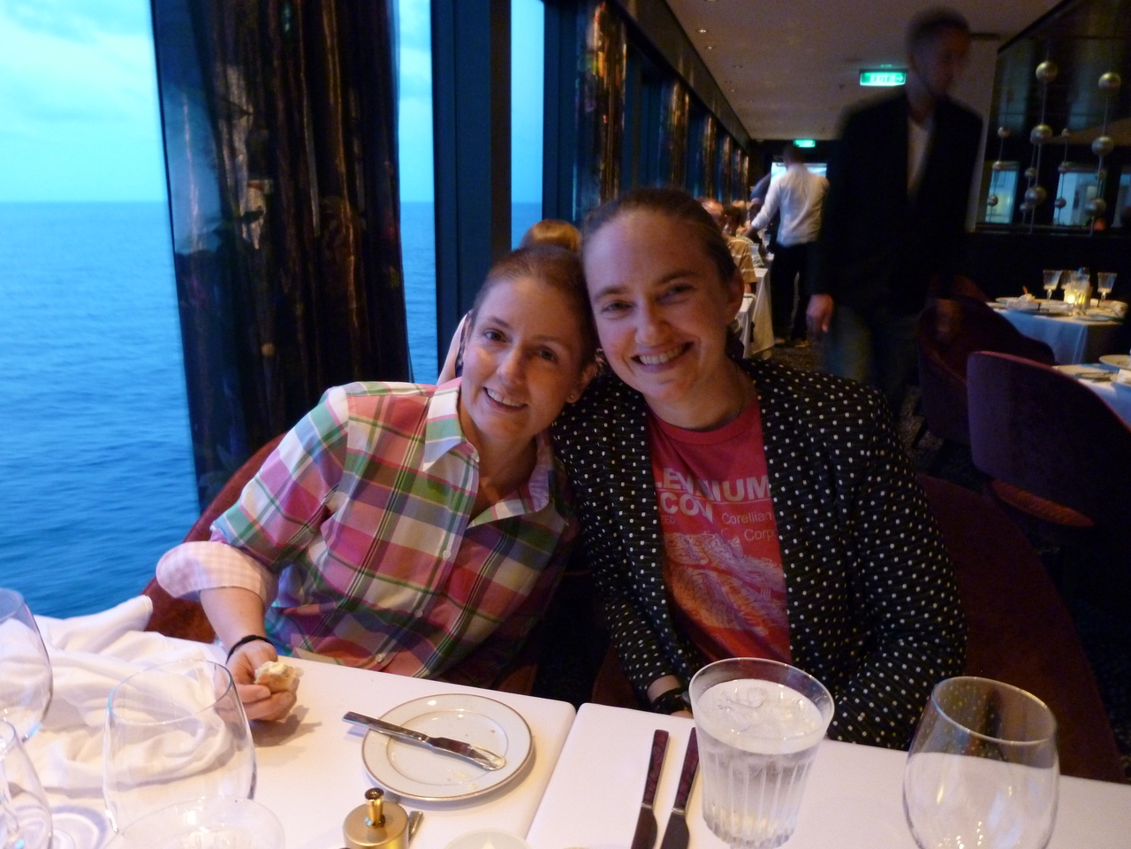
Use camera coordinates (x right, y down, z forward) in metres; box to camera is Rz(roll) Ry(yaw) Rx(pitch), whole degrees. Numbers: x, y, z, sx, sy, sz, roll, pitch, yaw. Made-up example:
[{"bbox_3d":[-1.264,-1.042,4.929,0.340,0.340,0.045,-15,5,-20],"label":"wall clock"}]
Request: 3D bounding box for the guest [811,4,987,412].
[{"bbox_3d":[1.070,-0.408,2.728,0.540,1.790,0.380,1,15,4],"label":"guest"}]

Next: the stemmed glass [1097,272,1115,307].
[{"bbox_3d":[2.531,-0.632,3.820,0.088,0.157,0.088,4,16,13],"label":"stemmed glass"}]

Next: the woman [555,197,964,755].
[{"bbox_3d":[0.235,0.334,1.023,0.500,1.200,0.660,4,16,15],"label":"woman"}]

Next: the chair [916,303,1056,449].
[{"bbox_3d":[1.820,-0.135,3.652,0.640,0.780,0.620,-11,19,-35],"label":"chair"}]

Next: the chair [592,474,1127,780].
[{"bbox_3d":[0.410,0.514,1.258,0.640,0.780,0.630,4,16,13],"label":"chair"}]

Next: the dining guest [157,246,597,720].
[{"bbox_3d":[-0.155,0.349,1.100,0.540,1.160,0.660,1,15,2],"label":"dining guest"}]

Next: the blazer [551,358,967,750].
[{"bbox_3d":[0.235,0.192,0.995,0.490,0.560,0.390,4,16,15],"label":"blazer"}]

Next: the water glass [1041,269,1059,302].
[{"bbox_3d":[2.308,-0.655,3.880,0.088,0.157,0.088,4,16,13],"label":"water glass"}]

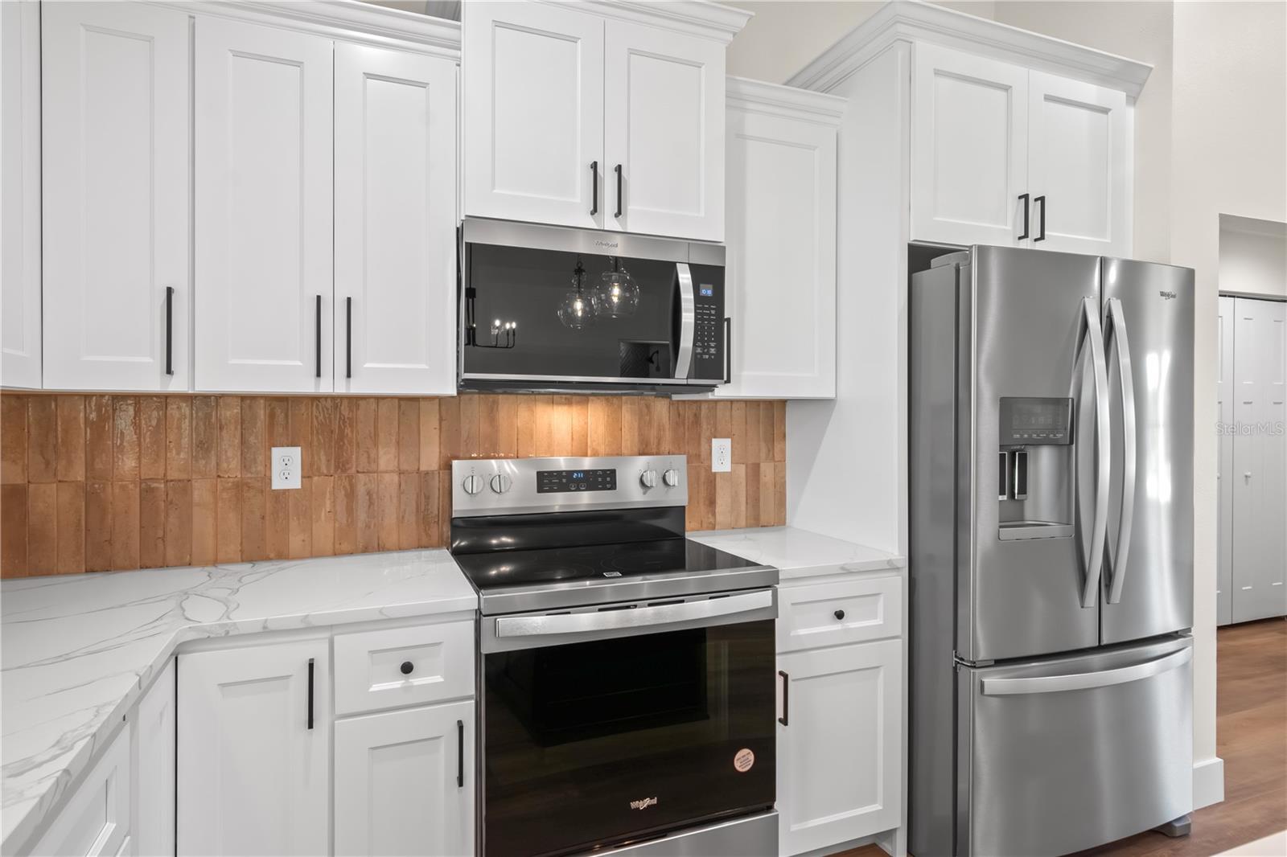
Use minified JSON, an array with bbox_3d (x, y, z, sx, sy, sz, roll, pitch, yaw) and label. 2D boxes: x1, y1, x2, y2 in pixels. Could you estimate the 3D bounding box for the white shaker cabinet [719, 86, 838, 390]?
[{"bbox_3d":[0.381,-0.582,2.289,0.458,0.968,0.367,0,1,-20],"label":"white shaker cabinet"}]

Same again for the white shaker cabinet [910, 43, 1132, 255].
[{"bbox_3d":[1.091,-0.825,2.399,0.937,0.570,0.647,0,1,-20],"label":"white shaker cabinet"}]

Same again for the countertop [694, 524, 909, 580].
[{"bbox_3d":[0.438,0.387,2.186,0.447,0.029,0.633,0,1,-20],"label":"countertop"}]

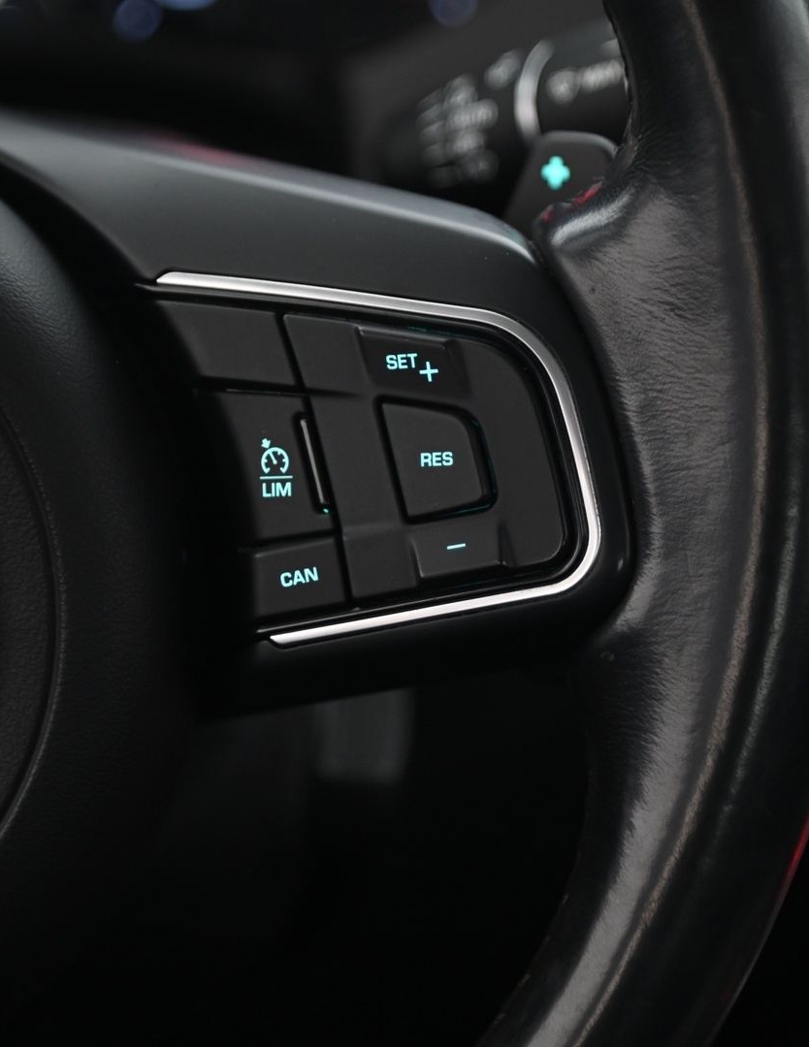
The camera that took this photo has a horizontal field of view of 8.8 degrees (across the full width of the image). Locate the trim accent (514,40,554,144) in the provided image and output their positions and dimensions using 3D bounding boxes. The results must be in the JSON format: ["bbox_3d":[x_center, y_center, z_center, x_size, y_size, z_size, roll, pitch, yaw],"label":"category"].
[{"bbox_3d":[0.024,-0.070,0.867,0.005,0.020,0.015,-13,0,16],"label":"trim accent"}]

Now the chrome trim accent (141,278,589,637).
[{"bbox_3d":[-0.004,-0.009,0.780,0.067,0.056,0.014,-1,-20,-6],"label":"chrome trim accent"}]

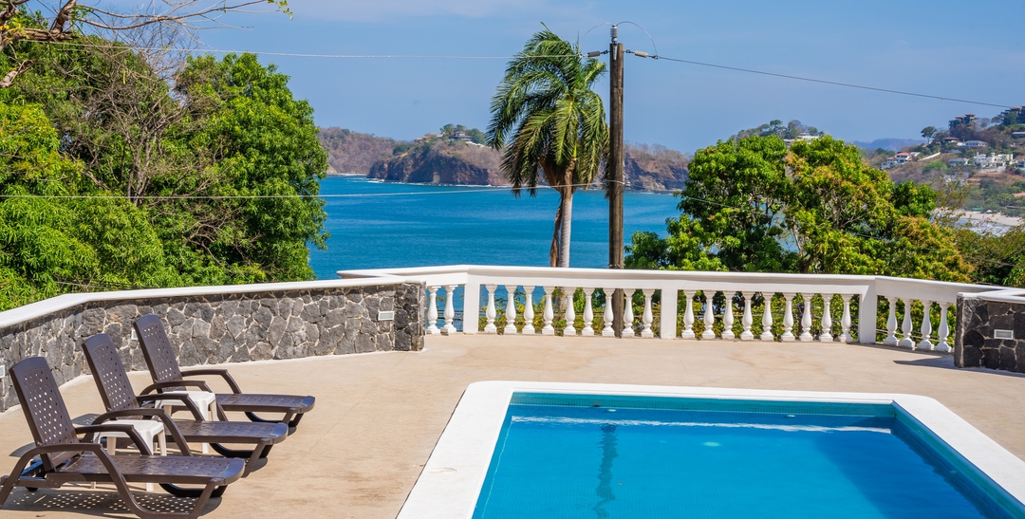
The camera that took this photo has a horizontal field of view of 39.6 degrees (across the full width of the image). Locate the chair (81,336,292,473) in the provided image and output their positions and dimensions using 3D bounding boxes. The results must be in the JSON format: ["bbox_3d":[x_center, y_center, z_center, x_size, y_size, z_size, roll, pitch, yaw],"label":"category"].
[{"bbox_3d":[-2.526,1.101,11.020,1.641,0.985,0.706,2,4,3],"label":"chair"}]

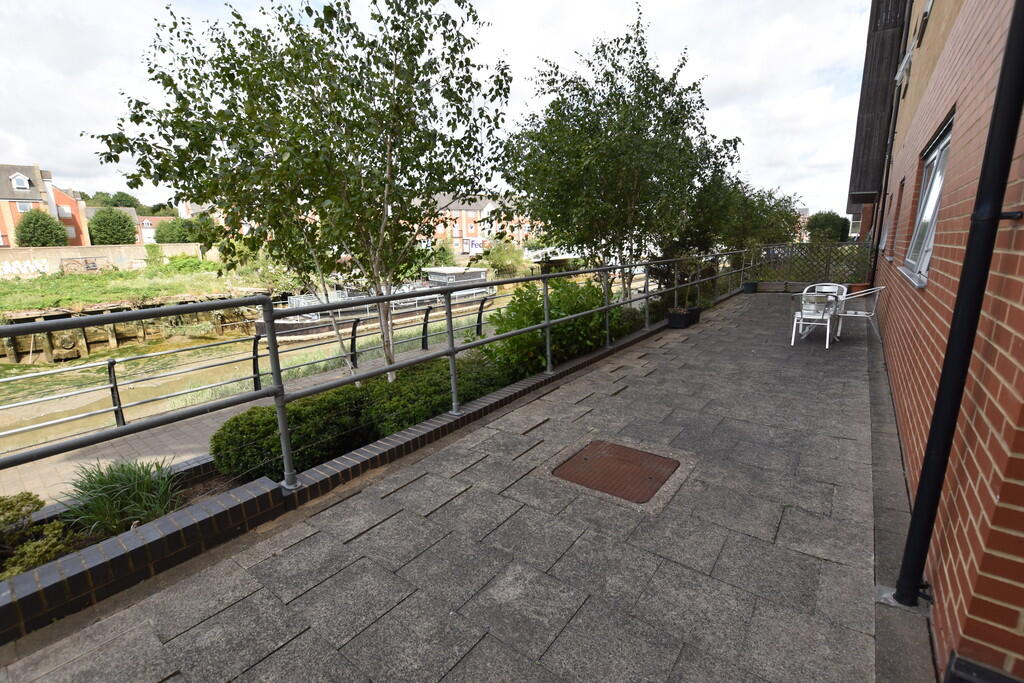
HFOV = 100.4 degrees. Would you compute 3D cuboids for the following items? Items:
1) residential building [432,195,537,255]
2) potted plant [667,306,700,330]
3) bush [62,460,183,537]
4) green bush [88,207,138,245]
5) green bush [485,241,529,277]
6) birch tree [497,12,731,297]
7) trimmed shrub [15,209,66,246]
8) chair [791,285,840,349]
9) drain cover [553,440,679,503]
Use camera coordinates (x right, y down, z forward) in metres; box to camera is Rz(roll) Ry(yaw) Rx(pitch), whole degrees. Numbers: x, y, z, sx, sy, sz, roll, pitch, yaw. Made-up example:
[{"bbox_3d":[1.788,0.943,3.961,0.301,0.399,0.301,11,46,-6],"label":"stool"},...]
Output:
[{"bbox_3d":[-4.963,-21.113,77.000,20.000,11.200,9.500,-4,12,-12],"label":"residential building"},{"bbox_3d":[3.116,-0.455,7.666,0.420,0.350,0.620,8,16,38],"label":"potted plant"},{"bbox_3d":[-2.127,0.821,2.320,0.480,0.350,0.500,8,16,38],"label":"bush"},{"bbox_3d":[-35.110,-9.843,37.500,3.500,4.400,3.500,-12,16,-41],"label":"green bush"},{"bbox_3d":[-0.580,-8.753,45.000,4.500,3.800,4.000,-2,12,0],"label":"green bush"},{"bbox_3d":[1.570,-2.552,6.598,3.300,4.900,3.400,8,16,38],"label":"birch tree"},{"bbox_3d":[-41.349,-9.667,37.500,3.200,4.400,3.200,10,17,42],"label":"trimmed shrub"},{"bbox_3d":[4.169,-0.346,5.870,0.550,0.780,0.580,8,16,38],"label":"chair"},{"bbox_3d":[0.711,0.869,2.911,0.640,0.030,0.610,8,16,38],"label":"drain cover"}]

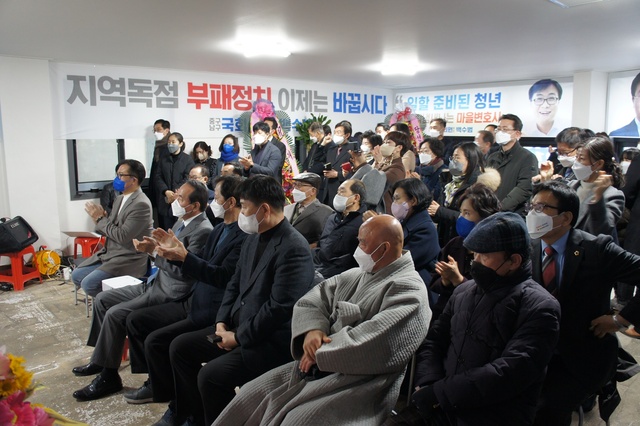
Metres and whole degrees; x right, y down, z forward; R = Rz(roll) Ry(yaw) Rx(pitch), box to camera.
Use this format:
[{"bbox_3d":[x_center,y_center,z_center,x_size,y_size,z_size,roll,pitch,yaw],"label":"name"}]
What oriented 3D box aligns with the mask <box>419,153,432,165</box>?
[{"bbox_3d":[0.935,-0.478,4.250,0.085,0.115,0.130,-7,11,-37],"label":"mask"}]

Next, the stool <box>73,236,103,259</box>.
[{"bbox_3d":[-2.605,0.480,5.450,0.310,0.430,0.310,6,11,30],"label":"stool"}]

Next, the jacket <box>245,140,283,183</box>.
[{"bbox_3d":[-0.655,-0.473,5.544,0.500,0.660,0.380,9,13,44],"label":"jacket"}]

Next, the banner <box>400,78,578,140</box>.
[{"bbox_3d":[2.560,-1.677,8.033,3.120,0.820,0.030,9,13,43],"label":"banner"}]

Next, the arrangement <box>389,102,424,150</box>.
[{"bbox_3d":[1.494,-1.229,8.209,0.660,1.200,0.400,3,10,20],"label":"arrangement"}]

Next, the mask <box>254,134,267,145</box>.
[{"bbox_3d":[-0.670,-0.832,5.400,0.135,0.125,0.090,8,12,39],"label":"mask"}]

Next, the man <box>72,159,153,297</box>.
[{"bbox_3d":[-1.685,0.249,3.927,0.700,1.280,0.540,-6,11,-34],"label":"man"}]

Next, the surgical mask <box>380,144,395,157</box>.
[{"bbox_3d":[0.635,-0.580,4.450,0.090,0.120,0.130,-5,10,-29],"label":"surgical mask"}]

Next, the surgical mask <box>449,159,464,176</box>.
[{"bbox_3d":[0.976,-0.322,3.430,0.088,0.110,0.125,-5,10,-29],"label":"surgical mask"}]

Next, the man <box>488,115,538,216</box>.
[{"bbox_3d":[1.660,0.014,4.187,0.320,1.720,0.470,-7,12,-40],"label":"man"}]

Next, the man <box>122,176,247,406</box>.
[{"bbox_3d":[-0.768,0.438,2.798,0.780,1.260,0.530,-6,11,-34],"label":"man"}]

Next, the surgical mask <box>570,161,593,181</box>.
[{"bbox_3d":[1.434,-0.232,2.620,0.085,0.115,0.130,-3,10,-20],"label":"surgical mask"}]

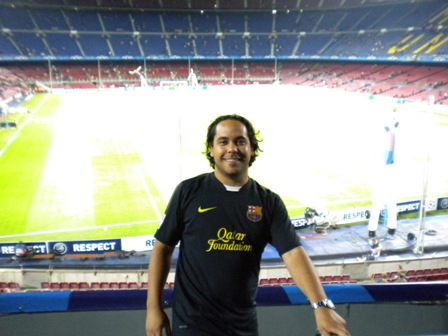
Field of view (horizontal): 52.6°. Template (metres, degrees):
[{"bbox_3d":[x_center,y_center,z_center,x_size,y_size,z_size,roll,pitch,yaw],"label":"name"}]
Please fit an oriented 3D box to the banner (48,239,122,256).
[{"bbox_3d":[-7.641,4.400,25.154,3.930,0.820,0.150,-1,14,-7],"label":"banner"}]

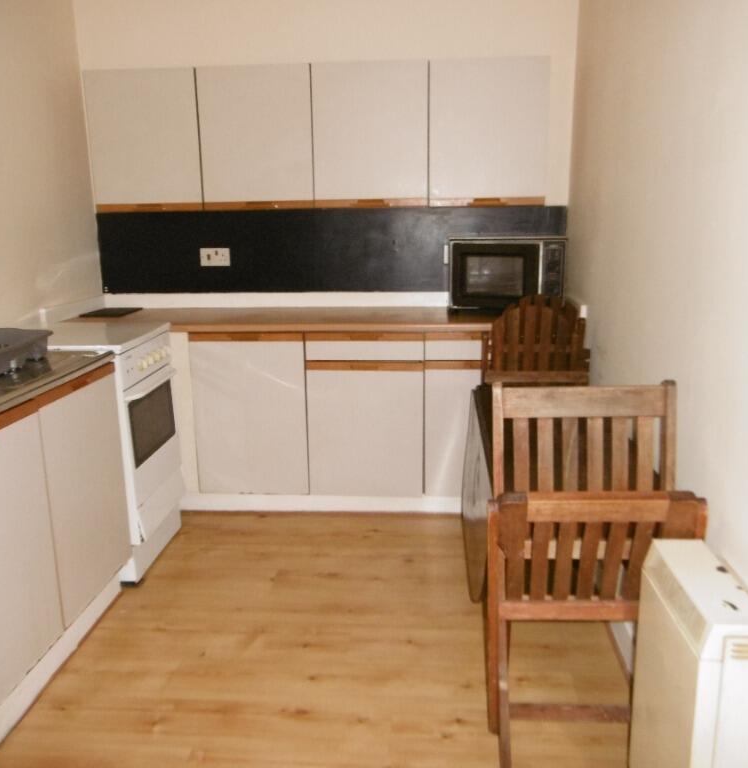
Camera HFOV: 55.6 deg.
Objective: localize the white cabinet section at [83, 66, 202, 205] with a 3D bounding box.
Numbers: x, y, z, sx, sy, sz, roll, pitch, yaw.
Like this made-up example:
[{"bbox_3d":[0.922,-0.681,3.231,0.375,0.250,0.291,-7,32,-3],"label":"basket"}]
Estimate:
[{"bbox_3d":[-1.007,-1.106,3.292,0.501,0.600,0.287,0,13,5],"label":"white cabinet section"}]

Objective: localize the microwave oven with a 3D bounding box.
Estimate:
[{"bbox_3d":[0.621,-0.529,3.407,0.530,0.340,0.324,0,13,4],"label":"microwave oven"}]

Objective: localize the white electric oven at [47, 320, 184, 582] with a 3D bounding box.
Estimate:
[{"bbox_3d":[-1.125,0.235,2.723,0.598,0.855,0.498,0,13,4],"label":"white electric oven"}]

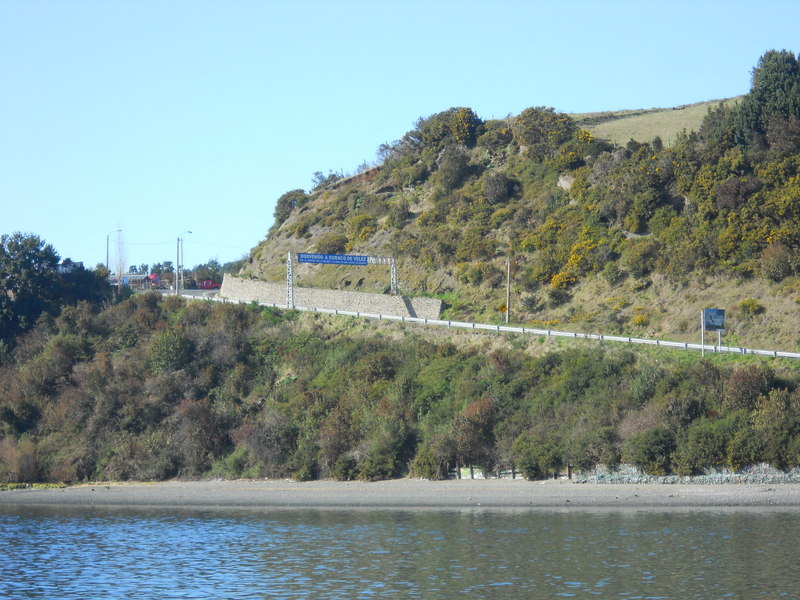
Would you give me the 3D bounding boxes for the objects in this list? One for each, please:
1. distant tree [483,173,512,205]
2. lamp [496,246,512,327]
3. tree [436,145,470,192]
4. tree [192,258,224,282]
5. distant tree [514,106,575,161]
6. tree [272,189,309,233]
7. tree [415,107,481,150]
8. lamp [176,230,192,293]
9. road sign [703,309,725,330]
[{"bbox_3d":[11.145,-12.746,354.000,3.500,3.800,3.400,0,-3,0],"label":"distant tree"},{"bbox_3d":[10.731,-1.489,318.000,1.900,8.000,0.350,2,-4,-36],"label":"lamp"},{"bbox_3d":[6.271,-15.531,363.000,4.000,5.400,4.000,0,-3,0],"label":"tree"},{"bbox_3d":[-29.837,-4.262,480.000,4.700,4.200,4.200,0,-3,0],"label":"tree"},{"bbox_3d":[17.171,-19.786,368.000,7.600,6.400,6.400,0,-3,0],"label":"distant tree"},{"bbox_3d":[-12.871,-10.520,364.000,4.200,5.200,4.200,0,-3,0],"label":"tree"},{"bbox_3d":[6.090,-21.100,381.000,8.000,5.400,6.200,0,-3,0],"label":"tree"},{"bbox_3d":[-25.400,-4.385,365.000,2.000,7.600,0.350,2,-4,-29],"label":"lamp"},{"bbox_3d":[28.289,1.757,279.000,2.300,1.950,0.150,2,-4,-36],"label":"road sign"}]

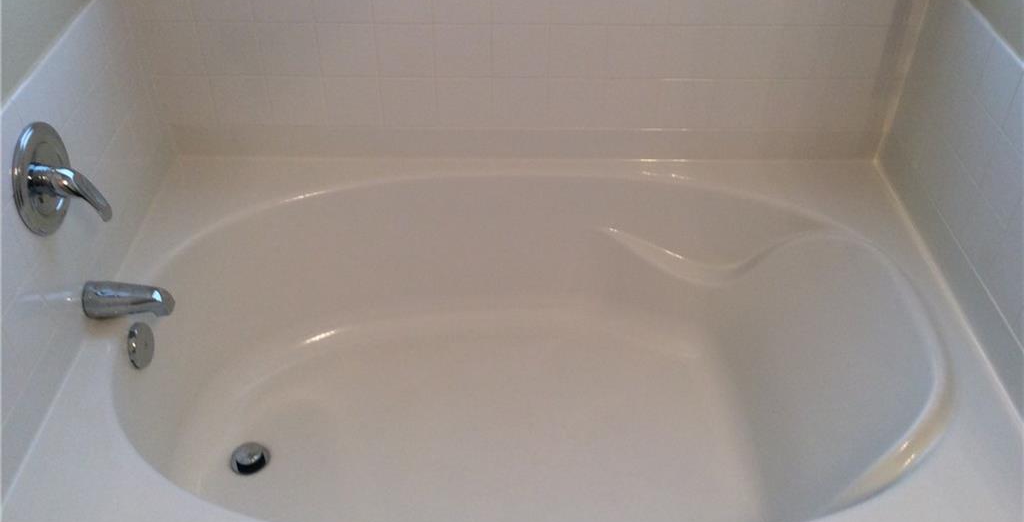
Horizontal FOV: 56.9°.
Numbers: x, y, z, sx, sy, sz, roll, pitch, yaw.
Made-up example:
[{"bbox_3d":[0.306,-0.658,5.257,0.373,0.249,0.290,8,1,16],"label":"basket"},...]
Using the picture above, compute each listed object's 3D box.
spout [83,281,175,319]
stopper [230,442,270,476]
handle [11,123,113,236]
[{"bbox_3d":[-0.630,0.067,1.568,0.140,0.066,0.061,0,39,-1],"label":"spout"},{"bbox_3d":[-0.503,0.378,1.813,0.075,0.025,0.075,0,39,-1],"label":"stopper"},{"bbox_3d":[-0.653,-0.121,1.399,0.092,0.174,0.174,0,39,-1],"label":"handle"}]

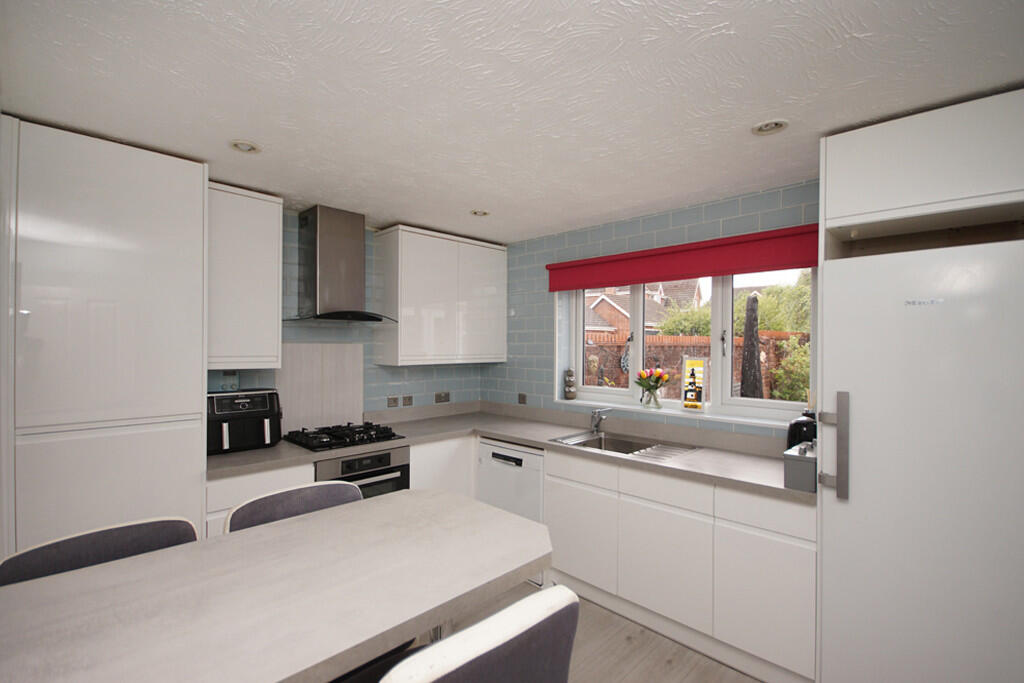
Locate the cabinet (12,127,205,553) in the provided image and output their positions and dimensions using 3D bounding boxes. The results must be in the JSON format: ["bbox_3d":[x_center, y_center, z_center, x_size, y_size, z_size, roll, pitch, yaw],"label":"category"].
[{"bbox_3d":[-1.902,0.333,2.053,0.625,2.375,0.590,1,-1,-42],"label":"cabinet"}]

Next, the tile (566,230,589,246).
[{"bbox_3d":[0.502,-0.786,3.244,0.202,0.104,0.010,0,-1,42],"label":"tile"}]

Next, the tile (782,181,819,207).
[{"bbox_3d":[1.556,-0.780,2.274,0.200,0.102,0.009,0,-1,42],"label":"tile"}]

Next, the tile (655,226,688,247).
[{"bbox_3d":[1.019,-0.670,2.732,0.202,0.099,0.010,0,0,41],"label":"tile"}]

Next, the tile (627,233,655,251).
[{"bbox_3d":[0.876,-0.670,2.885,0.200,0.102,0.009,0,-1,42],"label":"tile"}]

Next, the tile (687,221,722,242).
[{"bbox_3d":[1.170,-0.671,2.599,0.195,0.099,0.010,0,0,41],"label":"tile"}]

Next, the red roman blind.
[{"bbox_3d":[0.932,-0.492,2.750,1.745,0.220,0.060,0,0,41],"label":"red roman blind"}]

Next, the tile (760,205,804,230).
[{"bbox_3d":[1.478,-0.674,2.343,0.200,0.102,0.009,0,-1,42],"label":"tile"}]

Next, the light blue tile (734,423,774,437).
[{"bbox_3d":[1.381,0.508,2.437,0.202,0.056,0.010,0,-1,42],"label":"light blue tile"}]

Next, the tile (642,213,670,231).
[{"bbox_3d":[0.955,-0.789,2.841,0.202,0.104,0.010,0,-1,42],"label":"tile"}]

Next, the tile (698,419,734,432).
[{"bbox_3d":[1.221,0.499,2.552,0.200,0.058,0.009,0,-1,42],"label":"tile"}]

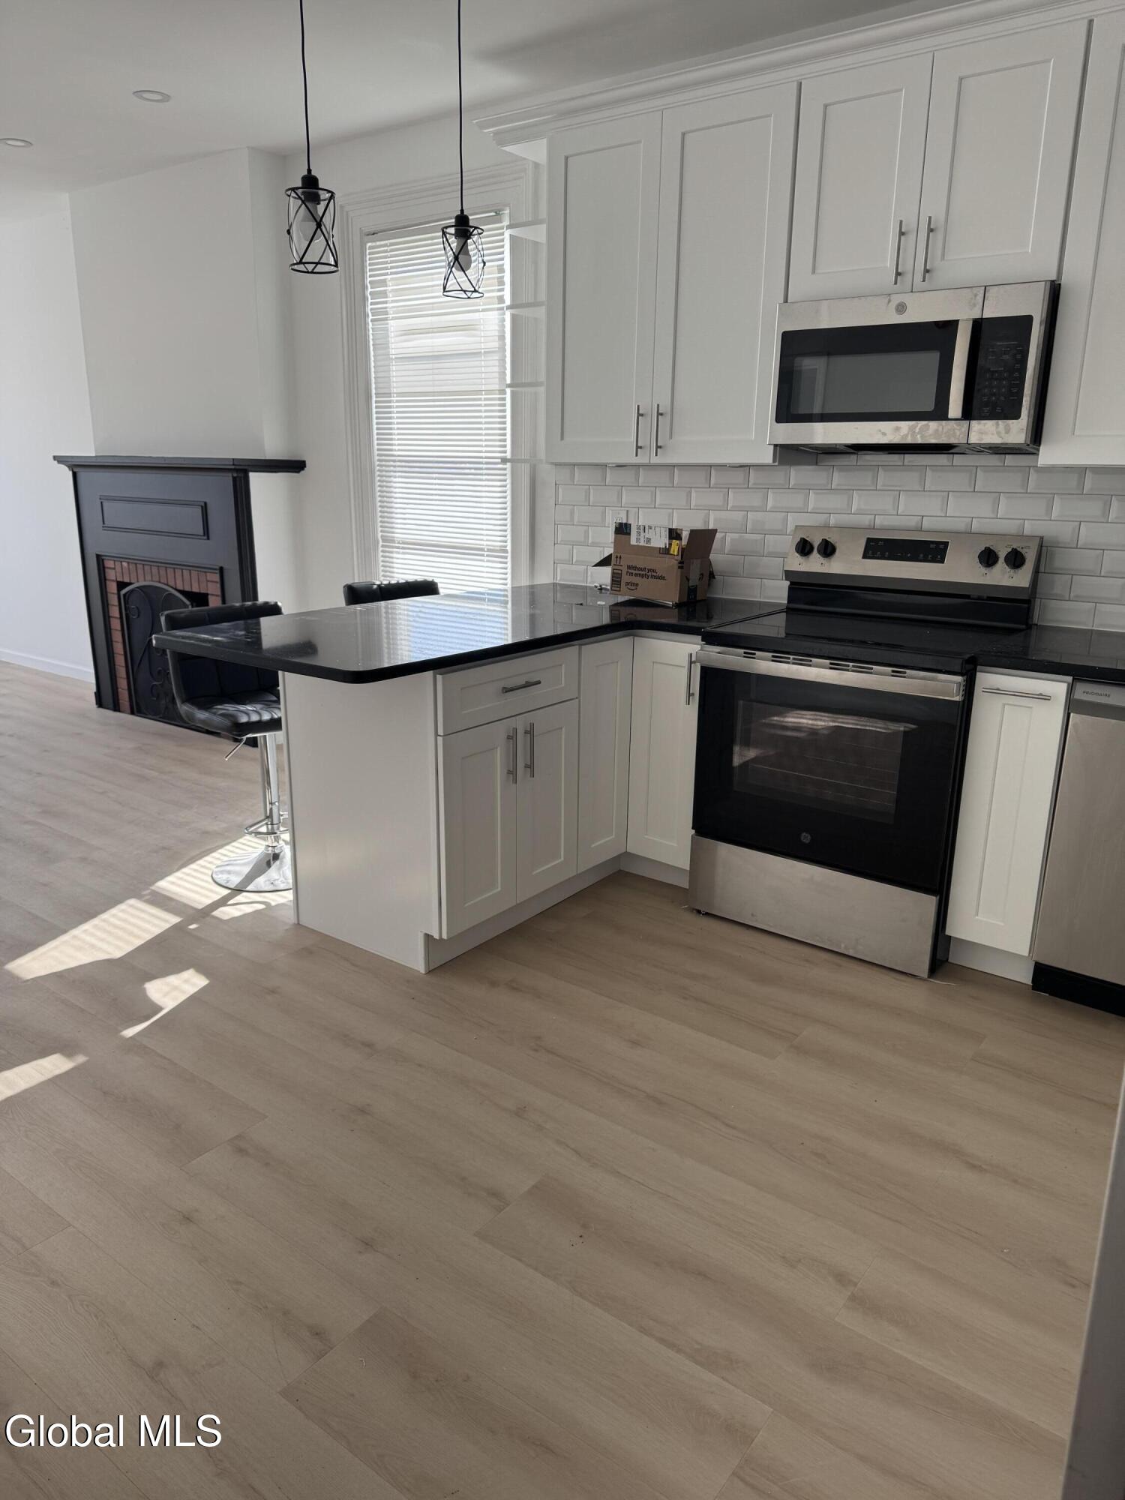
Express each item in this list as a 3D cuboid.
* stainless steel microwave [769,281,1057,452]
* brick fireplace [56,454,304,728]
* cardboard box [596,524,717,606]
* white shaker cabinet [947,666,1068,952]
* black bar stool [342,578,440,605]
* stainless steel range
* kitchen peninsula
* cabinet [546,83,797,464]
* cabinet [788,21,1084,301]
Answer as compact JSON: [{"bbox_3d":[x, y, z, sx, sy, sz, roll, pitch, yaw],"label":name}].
[{"bbox_3d":[1.028,-1.089,3.035,0.757,0.418,0.392,12,19,35],"label":"stainless steel microwave"},{"bbox_3d":[-2.019,-0.829,5.529,1.570,1.387,0.400,12,19,35],"label":"brick fireplace"},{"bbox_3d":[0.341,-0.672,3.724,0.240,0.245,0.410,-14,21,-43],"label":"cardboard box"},{"bbox_3d":[1.343,0.125,2.970,0.225,0.795,0.610,12,19,35],"label":"white shaker cabinet"},{"bbox_3d":[-0.615,-0.202,4.222,0.420,0.890,0.470,-9,18,-30],"label":"black bar stool"},{"bbox_3d":[0.889,-0.046,3.139,0.761,1.188,0.730,12,19,35],"label":"stainless steel range"},{"bbox_3d":[-0.169,0.036,3.314,1.115,0.917,1.845,12,19,35],"label":"kitchen peninsula"},{"bbox_3d":[0.397,-1.494,3.461,0.902,1.057,0.324,12,19,35],"label":"cabinet"},{"bbox_3d":[1.062,-1.583,2.926,0.758,0.592,0.324,12,19,35],"label":"cabinet"}]

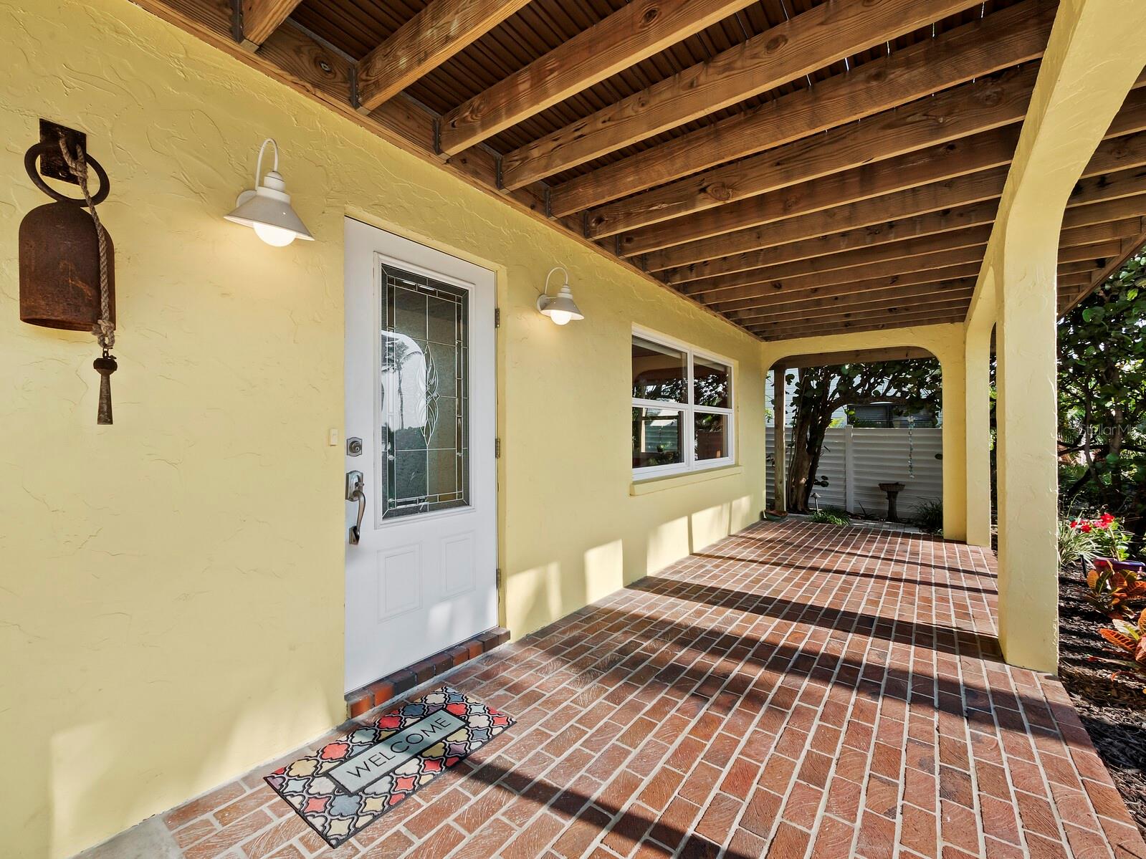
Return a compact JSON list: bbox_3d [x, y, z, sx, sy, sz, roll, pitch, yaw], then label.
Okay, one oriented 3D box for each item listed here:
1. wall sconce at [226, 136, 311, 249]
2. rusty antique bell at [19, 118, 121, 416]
[{"bbox_3d":[-1.047,-0.837,1.607,0.295,0.390,0.267,0,0,38],"label":"wall sconce"},{"bbox_3d":[-1.376,-0.447,1.274,0.190,0.850,0.185,0,0,38],"label":"rusty antique bell"}]

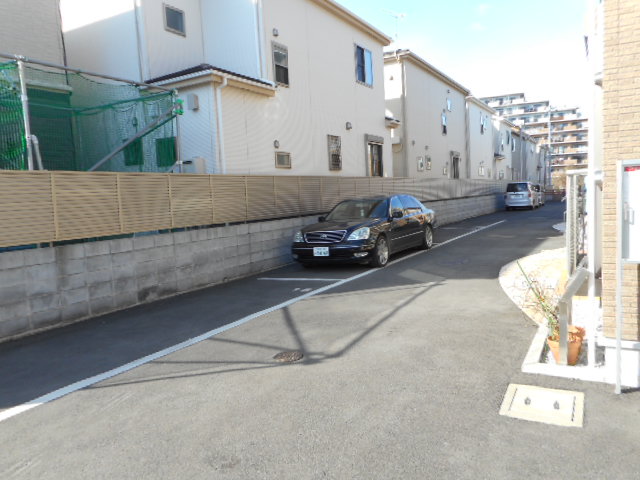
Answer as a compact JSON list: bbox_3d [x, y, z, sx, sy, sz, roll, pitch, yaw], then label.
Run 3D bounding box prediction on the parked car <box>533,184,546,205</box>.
[{"bbox_3d":[17.067,-3.516,36.887,1.650,1.660,4.200,0,6,32],"label":"parked car"}]

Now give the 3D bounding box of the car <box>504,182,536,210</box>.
[{"bbox_3d":[14.227,-3.101,32.280,1.690,1.830,4.550,0,6,32],"label":"car"}]

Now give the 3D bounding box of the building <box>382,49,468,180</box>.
[{"bbox_3d":[3.128,-4.877,24.565,7.350,7.000,10.100,0,6,32],"label":"building"}]

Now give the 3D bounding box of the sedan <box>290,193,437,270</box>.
[{"bbox_3d":[1.342,-0.348,11.412,1.850,1.470,4.950,0,6,32],"label":"sedan"}]

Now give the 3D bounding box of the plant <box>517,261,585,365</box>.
[{"bbox_3d":[2.015,0.594,3.993,0.440,0.810,0.430,0,6,32],"label":"plant"}]

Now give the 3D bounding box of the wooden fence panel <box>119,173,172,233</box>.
[{"bbox_3d":[-2.765,-0.603,7.417,0.050,0.895,1.000,0,6,32],"label":"wooden fence panel"}]

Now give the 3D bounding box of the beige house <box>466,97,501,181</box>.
[{"bbox_3d":[7.730,-5.987,32.251,7.500,7.300,7.050,0,6,32],"label":"beige house"}]

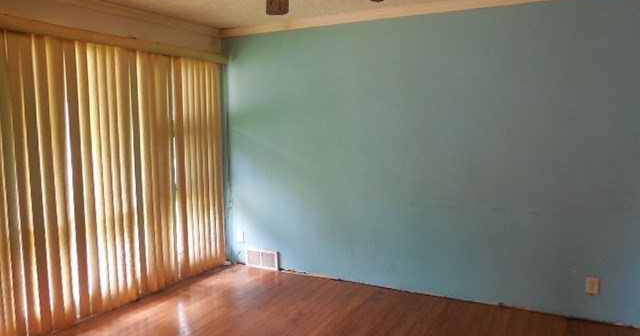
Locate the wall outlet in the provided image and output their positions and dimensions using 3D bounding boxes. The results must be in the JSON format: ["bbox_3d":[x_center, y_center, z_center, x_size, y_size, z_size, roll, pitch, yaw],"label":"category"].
[{"bbox_3d":[1.967,0.850,3.326,0.075,0.117,0.014,3,6,27],"label":"wall outlet"}]

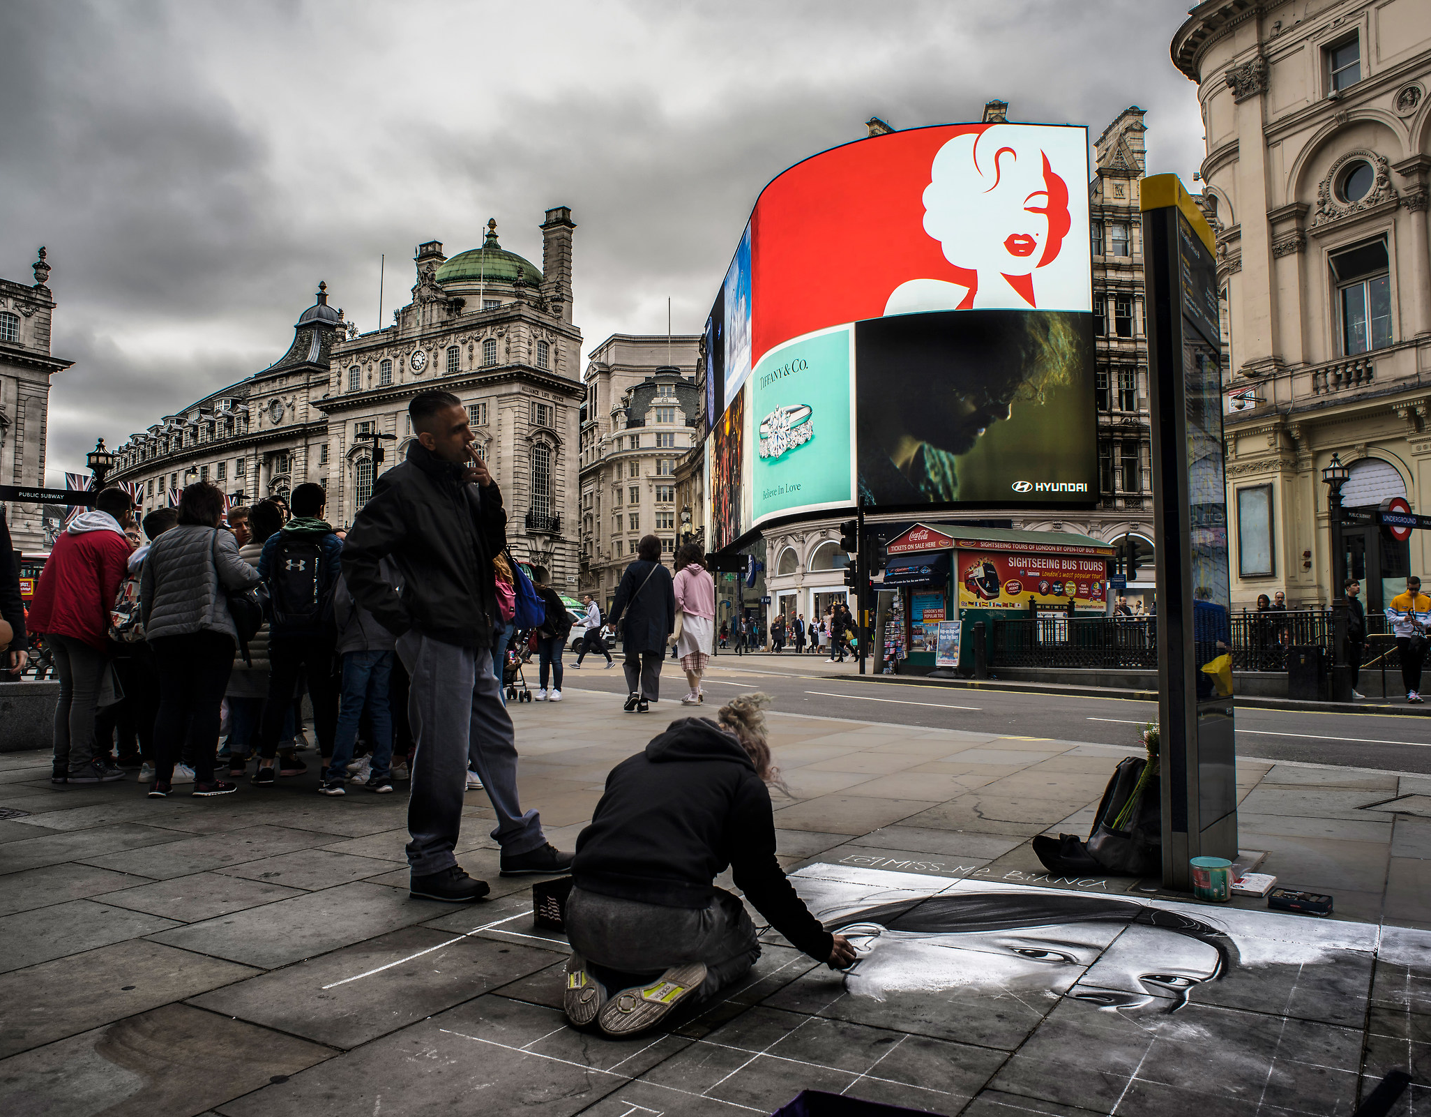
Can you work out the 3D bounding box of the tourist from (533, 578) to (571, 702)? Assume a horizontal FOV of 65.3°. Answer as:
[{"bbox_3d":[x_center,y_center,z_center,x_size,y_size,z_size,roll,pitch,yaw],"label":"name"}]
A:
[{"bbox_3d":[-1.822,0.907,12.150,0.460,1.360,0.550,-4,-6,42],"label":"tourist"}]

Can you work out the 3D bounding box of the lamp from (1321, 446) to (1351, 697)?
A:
[{"bbox_3d":[8.506,0.258,15.175,0.350,3.400,0.350,2,-5,-28],"label":"lamp"}]

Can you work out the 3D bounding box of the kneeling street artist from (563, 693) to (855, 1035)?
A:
[{"bbox_3d":[-0.020,0.687,2.722,0.550,0.710,0.760,-2,-5,28],"label":"kneeling street artist"}]

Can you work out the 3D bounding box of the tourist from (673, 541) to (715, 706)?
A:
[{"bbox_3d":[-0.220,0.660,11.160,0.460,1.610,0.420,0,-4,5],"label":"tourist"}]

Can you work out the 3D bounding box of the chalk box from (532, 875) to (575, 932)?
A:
[{"bbox_3d":[-0.396,1.084,3.473,0.270,0.130,0.200,-3,-5,39],"label":"chalk box"}]

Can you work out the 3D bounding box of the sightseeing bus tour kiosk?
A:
[{"bbox_3d":[6.270,0.970,24.950,5.200,3.200,2.400,2,-5,-31],"label":"sightseeing bus tour kiosk"}]

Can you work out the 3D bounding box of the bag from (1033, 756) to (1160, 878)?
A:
[{"bbox_3d":[1.365,0.878,3.886,0.460,0.400,0.320,-1,-4,18],"label":"bag"}]

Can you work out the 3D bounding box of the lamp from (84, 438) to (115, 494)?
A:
[{"bbox_3d":[-8.214,0.096,14.774,0.350,3.420,0.350,0,-4,0],"label":"lamp"}]

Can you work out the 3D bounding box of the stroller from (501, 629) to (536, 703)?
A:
[{"bbox_3d":[-2.250,0.966,11.420,0.780,1.000,0.480,1,-4,-16],"label":"stroller"}]

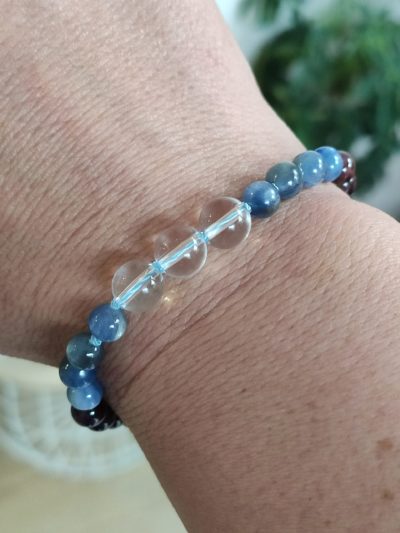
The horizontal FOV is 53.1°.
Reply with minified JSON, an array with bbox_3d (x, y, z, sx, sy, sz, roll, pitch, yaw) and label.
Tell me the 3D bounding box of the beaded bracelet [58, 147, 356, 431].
[{"bbox_3d":[0.004,0.005,0.080,0.072,0.054,0.011,-38,61,-13],"label":"beaded bracelet"}]

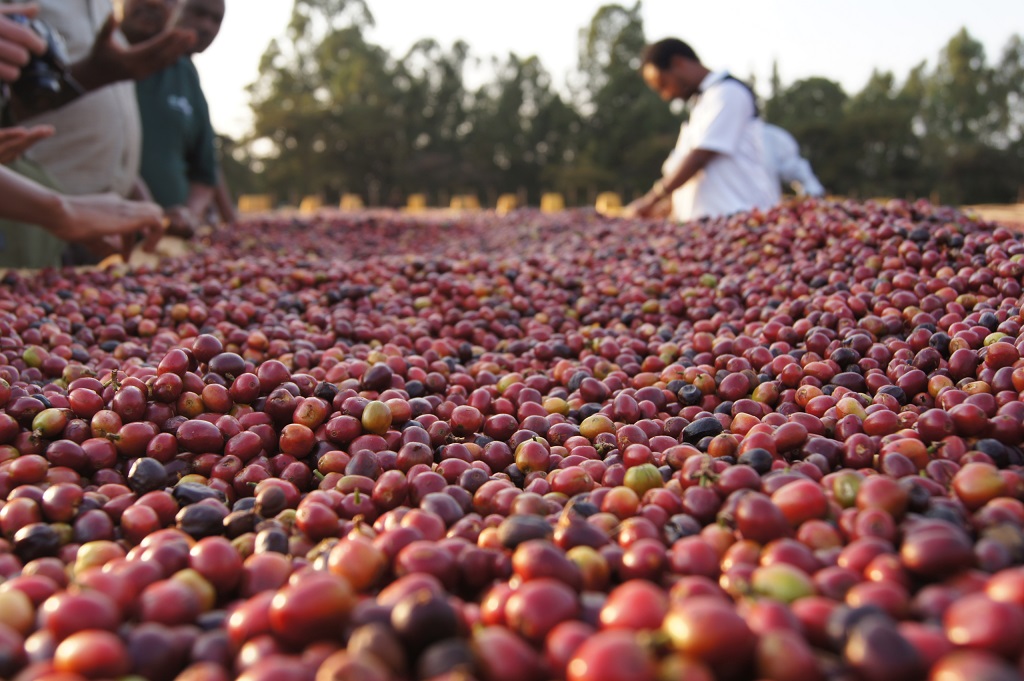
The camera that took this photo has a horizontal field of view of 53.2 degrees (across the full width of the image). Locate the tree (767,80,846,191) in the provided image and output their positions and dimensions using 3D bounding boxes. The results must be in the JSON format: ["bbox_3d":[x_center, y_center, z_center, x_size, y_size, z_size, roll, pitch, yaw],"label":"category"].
[{"bbox_3d":[17.370,-11.895,60.906,5.100,7.440,5.000,0,9,0],"label":"tree"}]

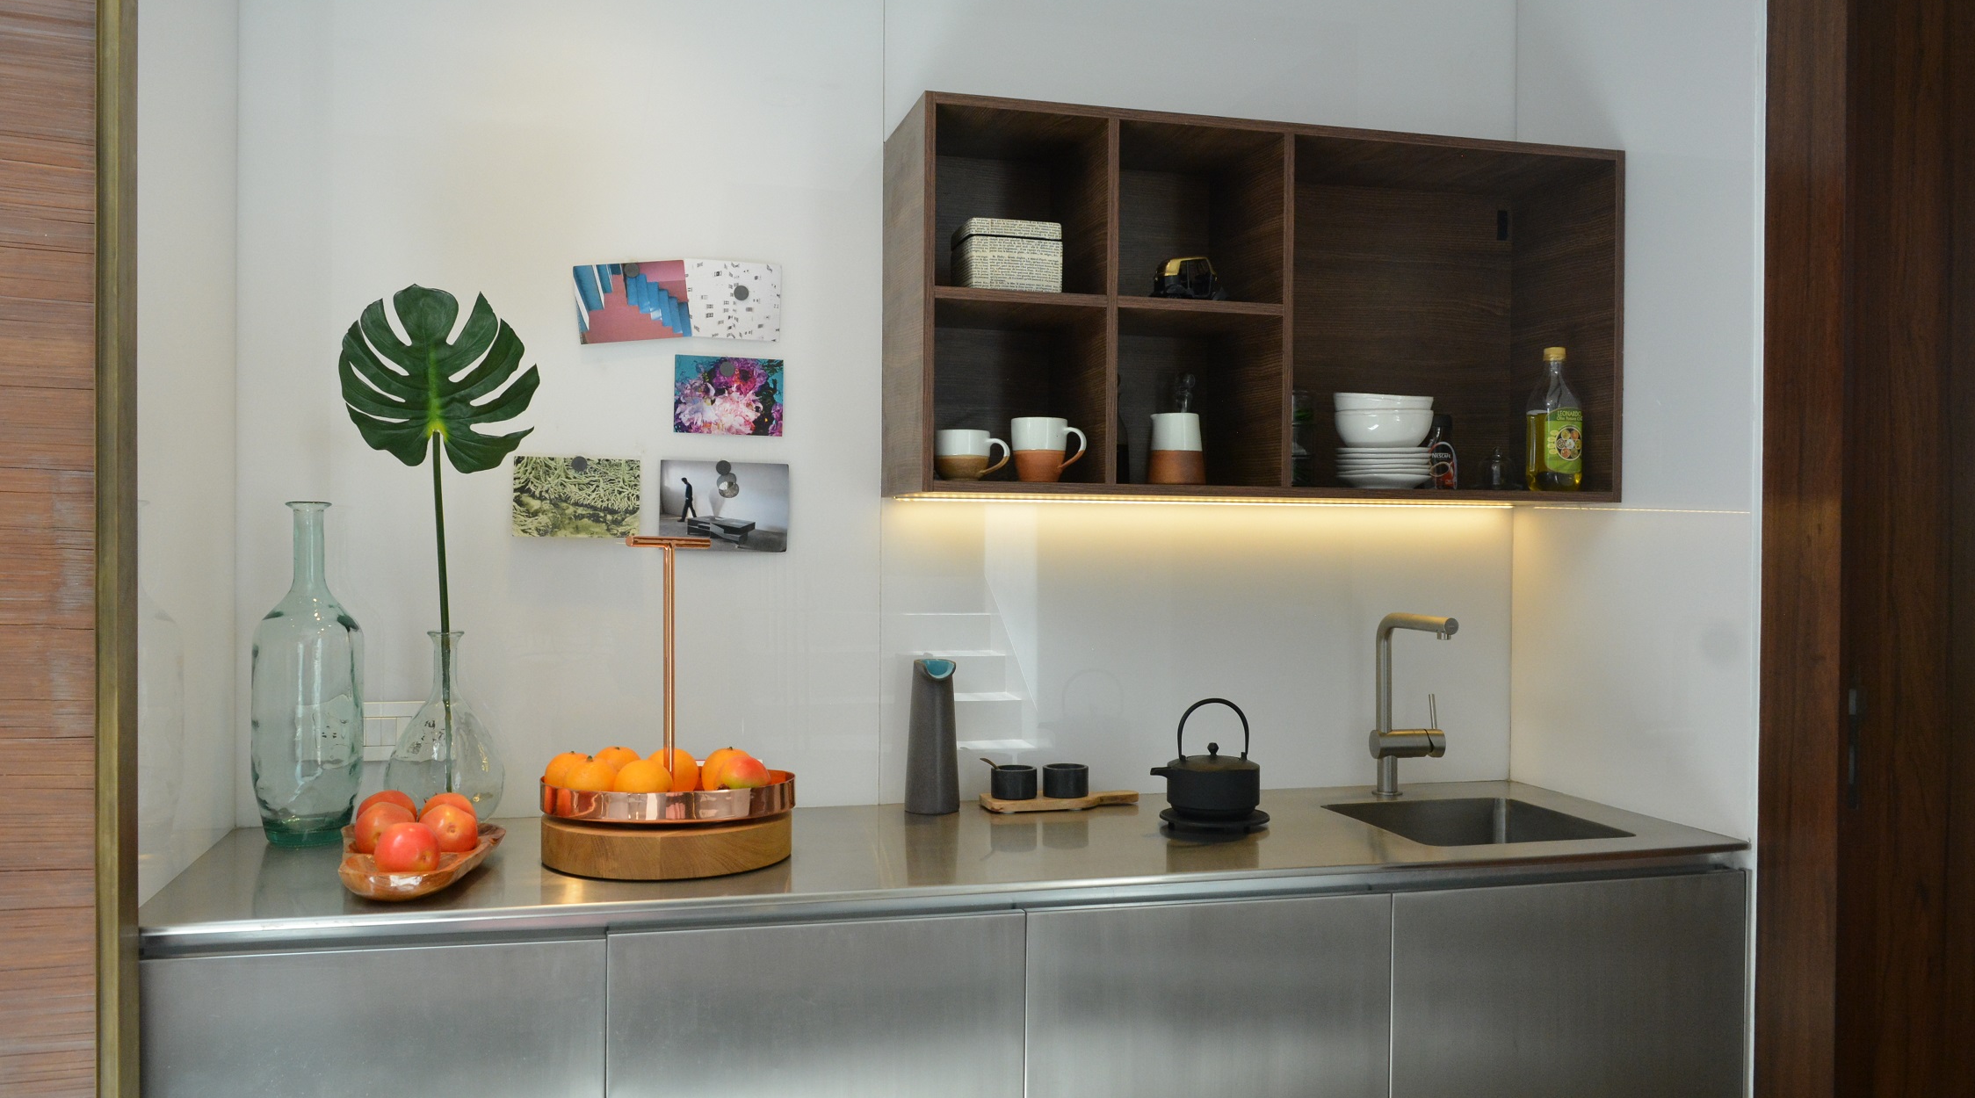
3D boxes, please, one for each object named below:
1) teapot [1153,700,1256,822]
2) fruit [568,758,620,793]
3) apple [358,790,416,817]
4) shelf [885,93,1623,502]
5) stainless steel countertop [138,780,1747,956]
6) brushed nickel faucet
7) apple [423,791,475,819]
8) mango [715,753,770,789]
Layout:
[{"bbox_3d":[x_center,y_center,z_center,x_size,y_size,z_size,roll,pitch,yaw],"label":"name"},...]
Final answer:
[{"bbox_3d":[0.346,0.331,2.374,0.182,0.181,0.147,0,0,-15],"label":"teapot"},{"bbox_3d":[-0.528,0.317,1.972,0.071,0.067,0.071,0,0,-15],"label":"fruit"},{"bbox_3d":[-0.848,0.377,2.090,0.081,0.070,0.079,0,0,-15],"label":"apple"},{"bbox_3d":[0.445,-0.377,2.499,1.196,0.590,0.340,0,0,-15],"label":"shelf"},{"bbox_3d":[0.001,0.451,2.250,2.214,0.030,0.603,0,0,-15],"label":"stainless steel countertop"},{"bbox_3d":[0.787,0.278,2.583,0.152,0.327,0.245,0,0,-15],"label":"brushed nickel faucet"},{"bbox_3d":[-0.741,0.374,2.042,0.081,0.074,0.081,0,0,-15],"label":"apple"},{"bbox_3d":[-0.336,0.321,2.039,0.077,0.070,0.080,0,0,-15],"label":"mango"}]

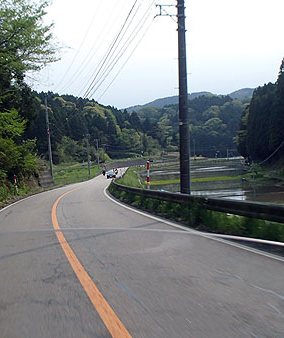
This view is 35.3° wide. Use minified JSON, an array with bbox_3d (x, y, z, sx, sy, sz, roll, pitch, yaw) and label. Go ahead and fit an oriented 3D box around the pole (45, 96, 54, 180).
[{"bbox_3d":[-10.564,-3.588,51.000,0.320,9.560,0.320,-4,0,0],"label":"pole"}]

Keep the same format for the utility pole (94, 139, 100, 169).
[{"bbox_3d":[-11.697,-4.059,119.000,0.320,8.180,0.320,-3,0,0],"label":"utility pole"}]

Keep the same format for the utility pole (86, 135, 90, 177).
[{"bbox_3d":[-10.447,-2.636,88.000,0.320,8.160,0.320,-2,0,0],"label":"utility pole"}]

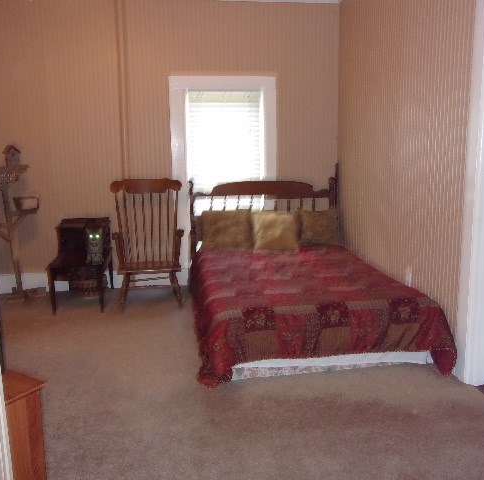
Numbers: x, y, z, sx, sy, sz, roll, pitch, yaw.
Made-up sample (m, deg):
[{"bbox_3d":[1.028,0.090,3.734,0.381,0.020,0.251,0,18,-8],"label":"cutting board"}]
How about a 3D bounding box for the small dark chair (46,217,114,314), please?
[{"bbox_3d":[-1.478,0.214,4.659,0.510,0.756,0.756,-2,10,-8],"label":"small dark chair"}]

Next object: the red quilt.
[{"bbox_3d":[0.417,0.459,3.985,1.493,0.435,2.154,-2,10,-6],"label":"red quilt"}]

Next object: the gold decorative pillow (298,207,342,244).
[{"bbox_3d":[0.789,-0.133,5.042,0.435,0.397,0.142,-2,-2,-6],"label":"gold decorative pillow"}]

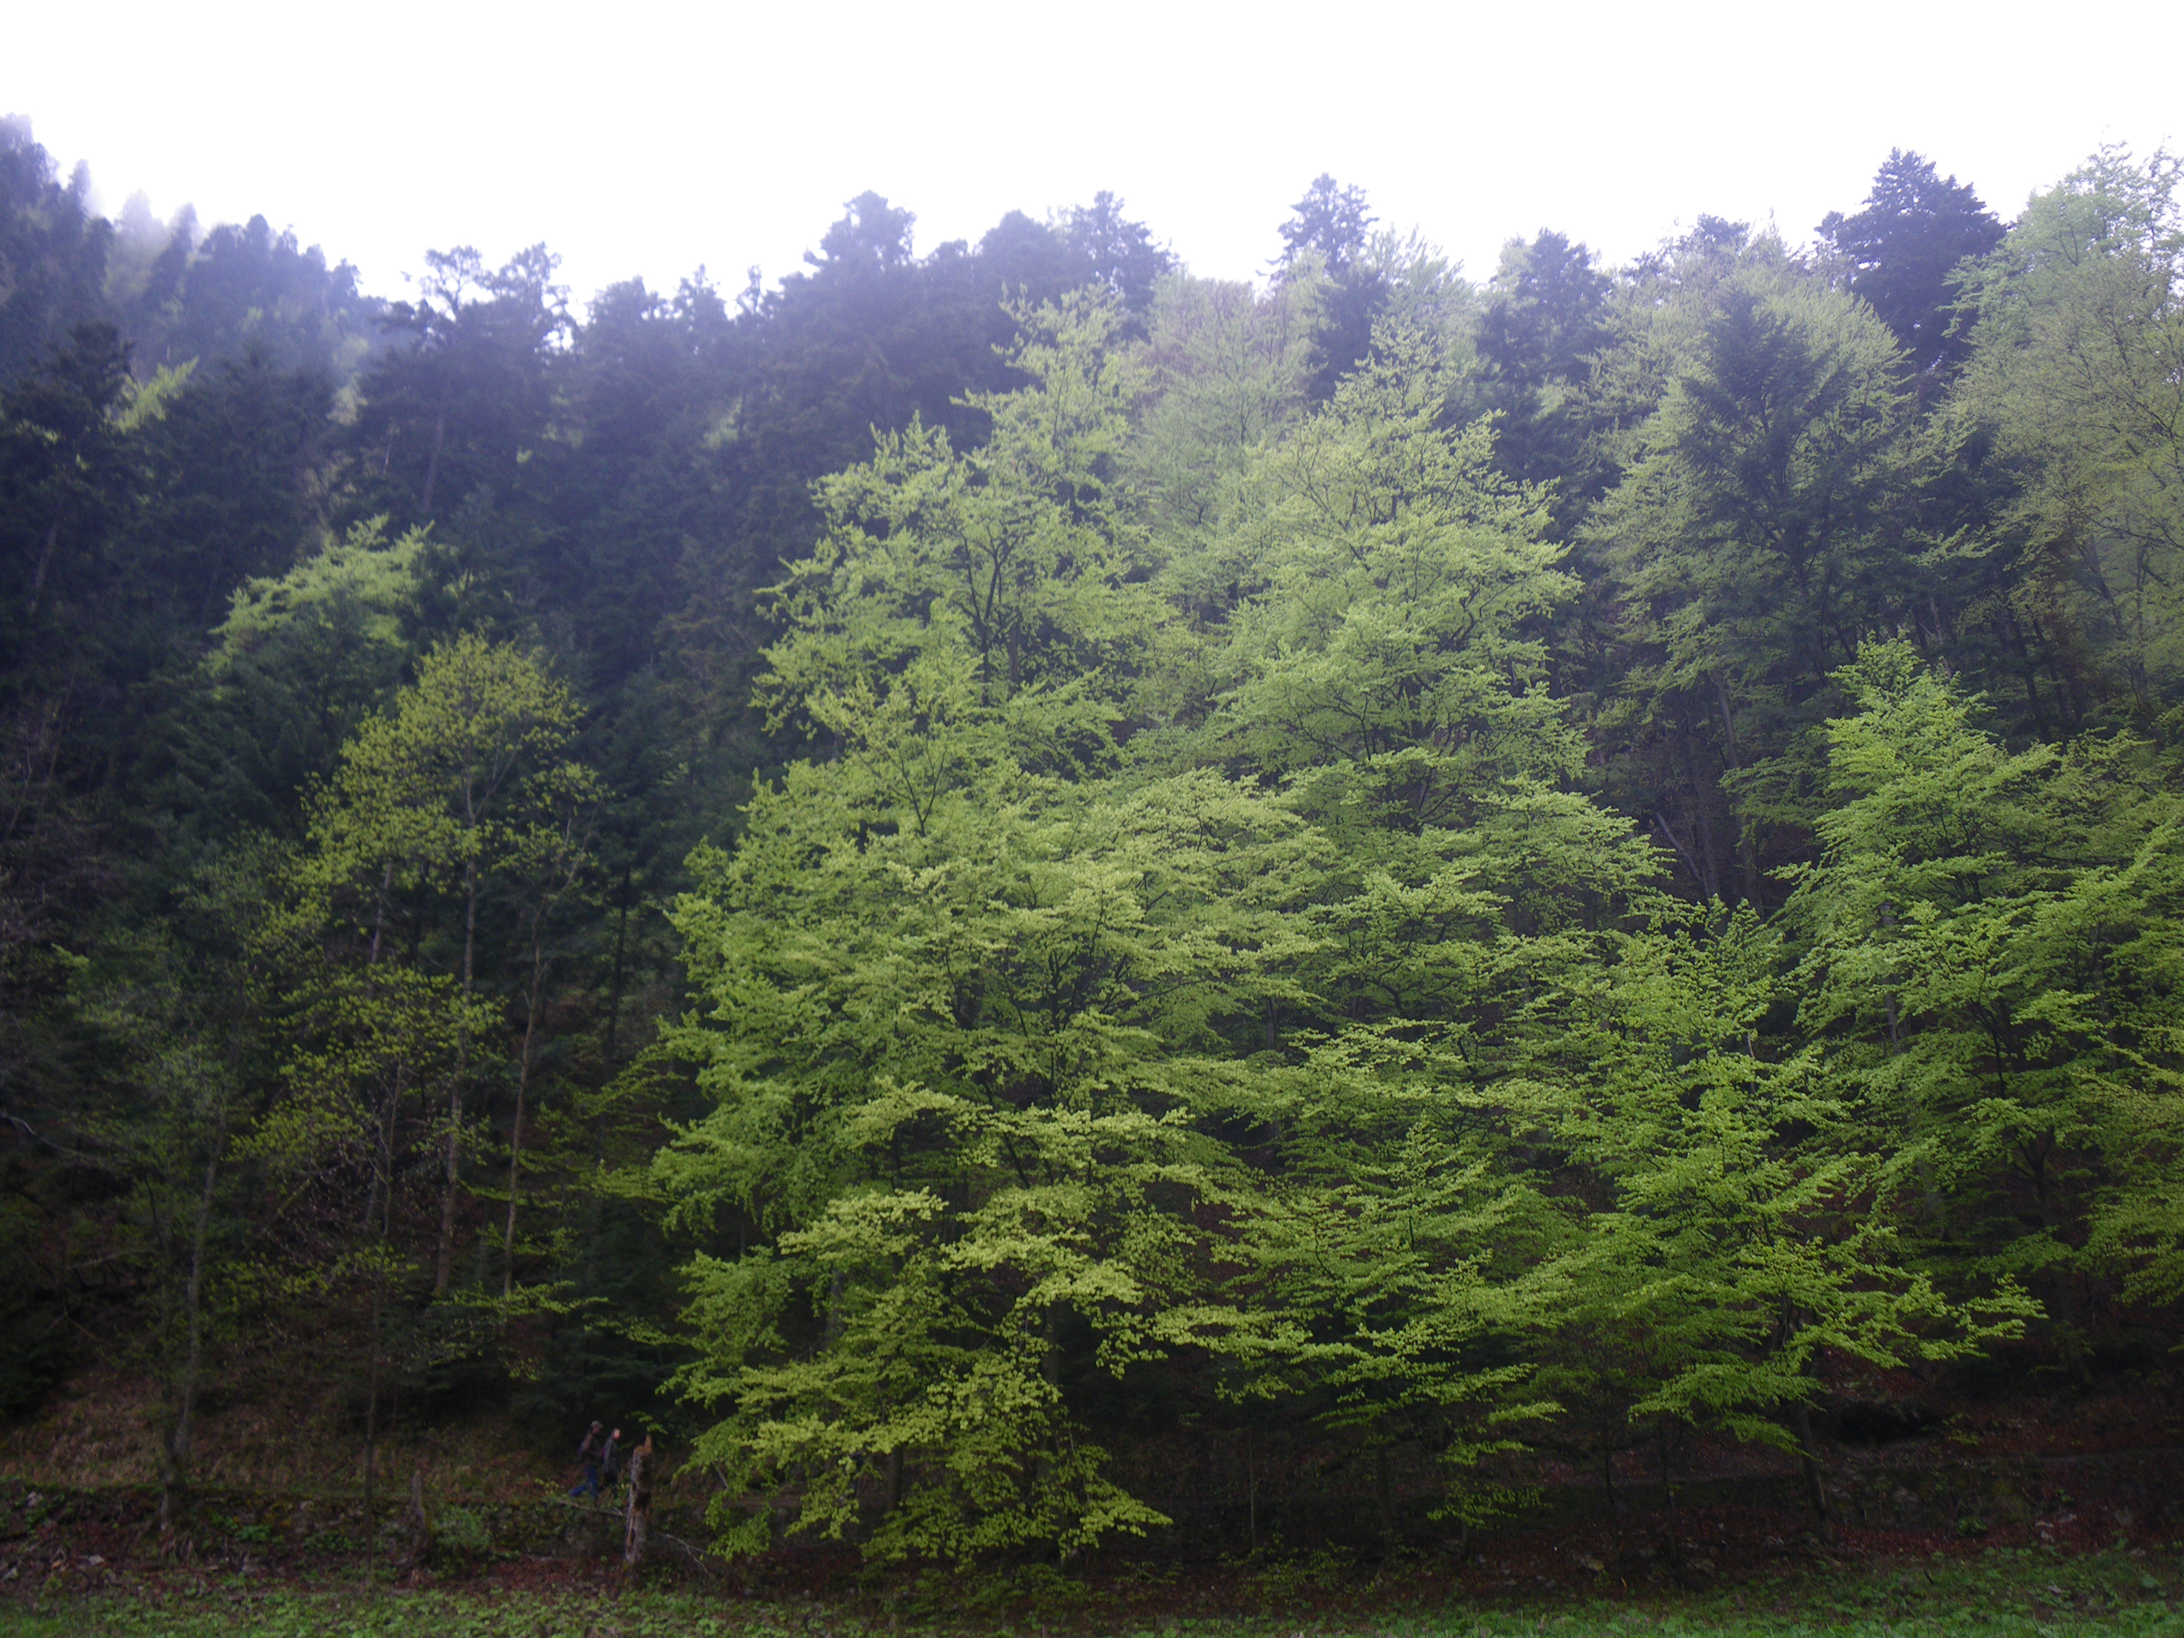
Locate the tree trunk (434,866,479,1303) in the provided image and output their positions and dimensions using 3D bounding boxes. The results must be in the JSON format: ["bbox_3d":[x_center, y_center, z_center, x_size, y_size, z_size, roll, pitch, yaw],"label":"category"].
[{"bbox_3d":[-16.765,6.502,46.707,0.420,11.750,0.420,-3,-20,-1],"label":"tree trunk"}]

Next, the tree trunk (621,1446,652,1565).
[{"bbox_3d":[-8.601,12.957,33.577,0.450,2.270,0.420,-1,-20,0],"label":"tree trunk"}]

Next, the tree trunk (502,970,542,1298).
[{"bbox_3d":[-14.721,8.058,45.742,0.280,8.560,0.280,-1,-20,0],"label":"tree trunk"}]

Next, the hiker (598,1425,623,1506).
[{"bbox_3d":[-10.018,13.500,36.847,0.650,1.700,0.550,-1,-20,0],"label":"hiker"}]

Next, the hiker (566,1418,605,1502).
[{"bbox_3d":[-10.476,13.364,36.769,0.850,1.700,0.600,-1,-20,0],"label":"hiker"}]

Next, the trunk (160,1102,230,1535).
[{"bbox_3d":[-16.739,9.010,33.055,0.360,8.020,0.360,-2,-20,0],"label":"trunk"}]

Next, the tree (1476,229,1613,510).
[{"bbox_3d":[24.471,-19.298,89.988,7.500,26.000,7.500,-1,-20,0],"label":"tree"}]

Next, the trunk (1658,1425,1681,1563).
[{"bbox_3d":[10.078,11.776,30.830,0.250,2.310,0.250,1,-20,1],"label":"trunk"}]

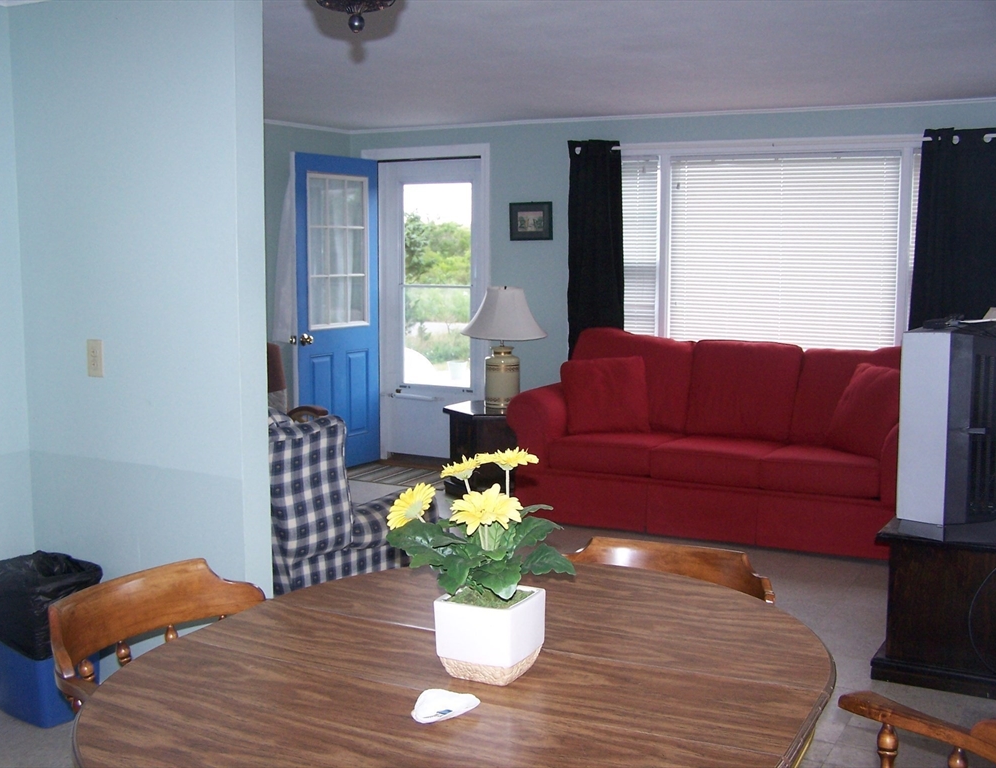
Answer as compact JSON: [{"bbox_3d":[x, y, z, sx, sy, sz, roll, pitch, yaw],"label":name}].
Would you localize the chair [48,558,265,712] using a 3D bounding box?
[{"bbox_3d":[-0.576,0.788,2.270,0.550,0.760,0.580,4,8,32],"label":"chair"}]

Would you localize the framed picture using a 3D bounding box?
[{"bbox_3d":[0.201,-1.017,7.043,0.297,0.240,0.022,4,8,27],"label":"framed picture"}]

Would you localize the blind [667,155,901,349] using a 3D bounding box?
[{"bbox_3d":[1.590,-0.675,6.390,1.290,1.240,0.040,4,8,27],"label":"blind"}]

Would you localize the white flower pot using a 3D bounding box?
[{"bbox_3d":[-0.011,0.410,1.853,0.138,0.131,0.138,3,7,26],"label":"white flower pot"}]

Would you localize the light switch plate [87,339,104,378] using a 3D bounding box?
[{"bbox_3d":[-1.240,-0.077,3.451,0.070,0.115,0.007,4,8,27],"label":"light switch plate"}]

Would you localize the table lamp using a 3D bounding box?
[{"bbox_3d":[0.034,-0.211,6.639,0.500,0.710,0.500,0,7,-3],"label":"table lamp"}]

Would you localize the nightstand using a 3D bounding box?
[{"bbox_3d":[0.015,0.394,6.720,0.680,0.510,0.600,0,7,-3],"label":"nightstand"}]

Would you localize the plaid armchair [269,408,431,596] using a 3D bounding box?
[{"bbox_3d":[-0.892,0.429,4.555,0.830,0.950,1.080,4,8,27],"label":"plaid armchair"}]

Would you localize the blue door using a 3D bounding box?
[{"bbox_3d":[-1.039,-0.448,7.305,0.045,2.030,0.790,5,8,34],"label":"blue door"}]

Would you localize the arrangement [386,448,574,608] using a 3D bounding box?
[{"bbox_3d":[-0.020,0.232,1.832,0.310,0.260,0.280,0,7,0],"label":"arrangement"}]

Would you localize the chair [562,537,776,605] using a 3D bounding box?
[{"bbox_3d":[0.263,0.769,2.455,0.580,0.760,0.550,3,7,24],"label":"chair"}]

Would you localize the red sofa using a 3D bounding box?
[{"bbox_3d":[1.237,0.261,5.991,2.180,0.950,0.970,3,7,24],"label":"red sofa"}]

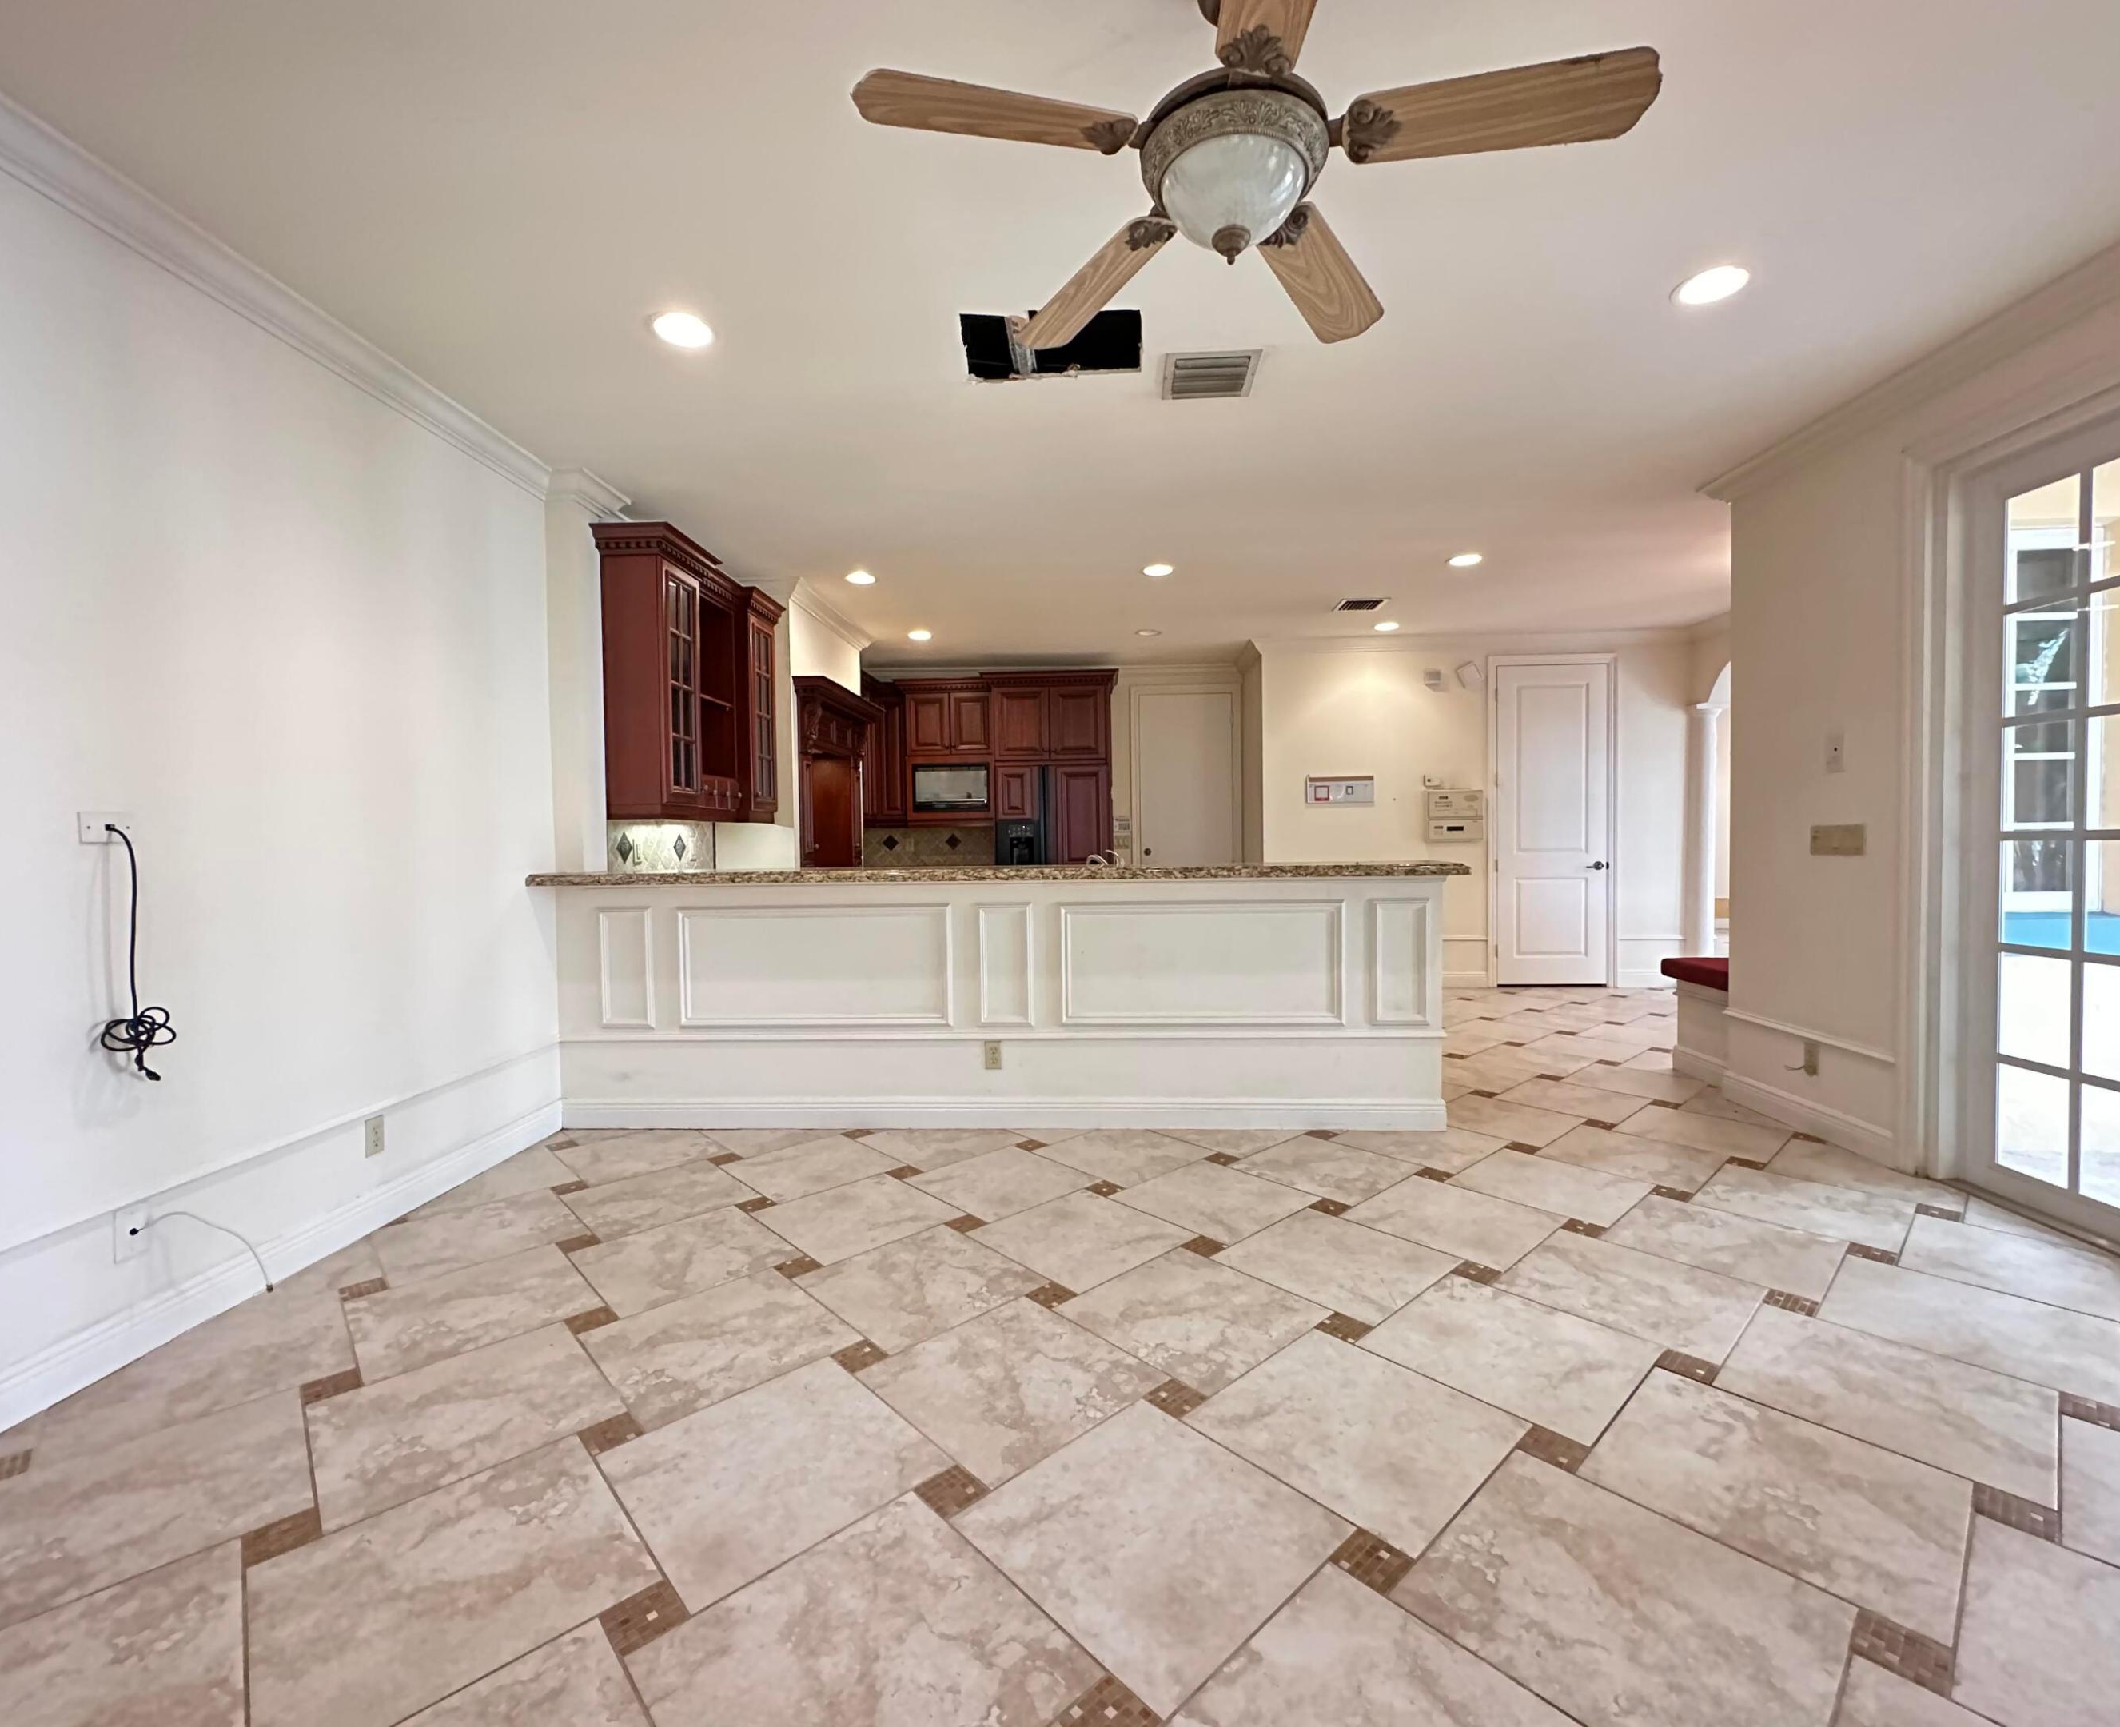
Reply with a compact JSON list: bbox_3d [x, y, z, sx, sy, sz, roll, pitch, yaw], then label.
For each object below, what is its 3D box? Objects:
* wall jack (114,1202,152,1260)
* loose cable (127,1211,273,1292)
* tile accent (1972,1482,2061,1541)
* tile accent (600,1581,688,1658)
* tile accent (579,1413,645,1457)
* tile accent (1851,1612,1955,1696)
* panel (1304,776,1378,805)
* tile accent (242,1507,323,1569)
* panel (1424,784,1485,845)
[{"bbox_3d":[-2.180,0.869,2.193,0.010,0.119,0.078,-1,2,2],"label":"wall jack"},{"bbox_3d":[-2.150,1.006,2.346,0.050,0.315,0.343,-1,2,2],"label":"loose cable"},{"bbox_3d":[1.671,1.139,1.629,0.102,0.010,0.102,1,2,45],"label":"tile accent"},{"bbox_3d":[-0.644,1.174,1.441,0.102,0.010,0.102,1,2,45],"label":"tile accent"},{"bbox_3d":[-0.916,1.175,1.908,0.102,0.010,0.102,-3,3,-44],"label":"tile accent"},{"bbox_3d":[1.248,1.169,1.378,0.102,0.010,0.102,-3,3,-44],"label":"tile accent"},{"bbox_3d":[2.151,-0.551,7.135,0.501,0.250,0.060,-1,2,2],"label":"panel"},{"bbox_3d":[-1.354,1.178,1.625,0.102,0.010,0.102,1,2,45],"label":"tile accent"},{"bbox_3d":[3.007,-0.361,7.098,0.407,0.424,0.090,-1,2,2],"label":"panel"}]

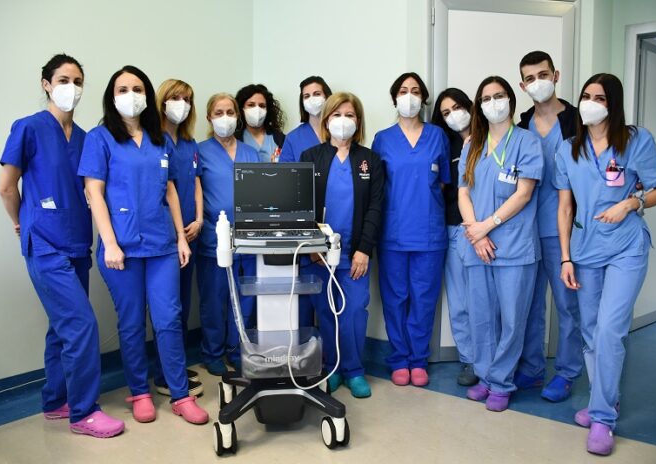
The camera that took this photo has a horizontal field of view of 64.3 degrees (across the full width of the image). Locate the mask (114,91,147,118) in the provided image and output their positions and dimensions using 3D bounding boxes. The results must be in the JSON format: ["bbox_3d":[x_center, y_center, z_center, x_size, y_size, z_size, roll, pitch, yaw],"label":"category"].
[{"bbox_3d":[-0.946,-0.611,2.500,0.147,0.122,0.088,-3,6,-25],"label":"mask"}]

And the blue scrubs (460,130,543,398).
[{"bbox_3d":[0.846,0.146,2.566,0.420,1.310,0.290,3,6,28],"label":"blue scrubs"}]

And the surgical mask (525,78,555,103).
[{"bbox_3d":[1.122,-0.751,2.770,0.148,0.117,0.088,-11,0,26],"label":"surgical mask"}]

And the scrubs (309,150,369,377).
[{"bbox_3d":[0.071,0.181,2.744,0.410,1.206,0.270,-1,6,-2],"label":"scrubs"}]

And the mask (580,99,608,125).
[{"bbox_3d":[1.121,-0.500,2.204,0.140,0.130,0.090,17,15,41],"label":"mask"}]

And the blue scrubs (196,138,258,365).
[{"bbox_3d":[-0.584,0.128,3.065,0.400,1.338,0.280,-2,6,-19],"label":"blue scrubs"}]

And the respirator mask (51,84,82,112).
[{"bbox_3d":[-1.207,-0.621,2.410,0.143,0.128,0.090,-1,4,-42],"label":"respirator mask"}]

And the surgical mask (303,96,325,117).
[{"bbox_3d":[-0.083,-0.767,3.190,0.134,0.117,0.085,-9,7,-7],"label":"surgical mask"}]

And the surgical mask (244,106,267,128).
[{"bbox_3d":[-0.443,-0.704,3.210,0.134,0.117,0.085,-3,6,-22],"label":"surgical mask"}]

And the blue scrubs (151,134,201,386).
[{"bbox_3d":[-0.833,0.156,2.825,0.390,1.360,0.280,-4,7,-34],"label":"blue scrubs"}]

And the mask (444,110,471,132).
[{"bbox_3d":[0.727,-0.623,2.930,0.140,0.112,0.085,-20,-1,17],"label":"mask"}]

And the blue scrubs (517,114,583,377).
[{"bbox_3d":[1.127,0.096,2.668,0.460,1.350,0.320,3,6,25],"label":"blue scrubs"}]

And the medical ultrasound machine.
[{"bbox_3d":[-0.223,0.295,2.395,0.540,1.210,0.560,-1,5,-8],"label":"medical ultrasound machine"}]

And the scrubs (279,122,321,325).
[{"bbox_3d":[-0.097,0.043,3.065,0.460,1.360,0.280,-1,5,-15],"label":"scrubs"}]

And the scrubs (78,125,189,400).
[{"bbox_3d":[-0.895,0.163,2.404,0.500,1.290,0.310,-2,6,-28],"label":"scrubs"}]

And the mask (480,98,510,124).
[{"bbox_3d":[0.786,-0.566,2.450,0.140,0.135,0.090,-8,3,16],"label":"mask"}]

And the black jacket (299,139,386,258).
[{"bbox_3d":[0.068,-0.171,2.830,0.460,0.610,0.280,-1,5,0],"label":"black jacket"}]

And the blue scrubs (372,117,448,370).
[{"bbox_3d":[0.480,0.067,3.020,0.430,1.410,0.280,0,5,6],"label":"blue scrubs"}]

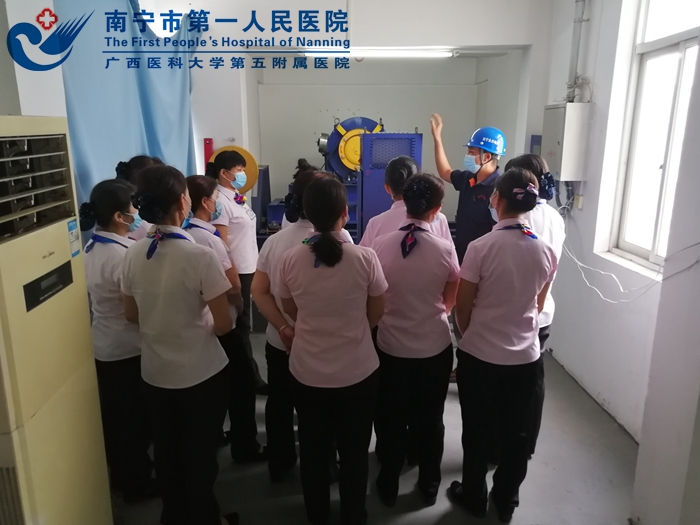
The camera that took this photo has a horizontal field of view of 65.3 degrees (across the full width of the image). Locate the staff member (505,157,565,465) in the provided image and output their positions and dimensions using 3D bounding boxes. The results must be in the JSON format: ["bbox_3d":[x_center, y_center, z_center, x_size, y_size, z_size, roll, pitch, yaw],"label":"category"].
[{"bbox_3d":[0.920,0.267,2.932,0.430,1.660,0.310,-7,14,-27],"label":"staff member"}]

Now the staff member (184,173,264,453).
[{"bbox_3d":[-0.680,0.316,2.953,0.330,1.555,0.420,-10,16,-37],"label":"staff member"}]

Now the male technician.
[{"bbox_3d":[0.765,0.005,3.590,0.520,1.880,0.550,-6,14,-24],"label":"male technician"}]

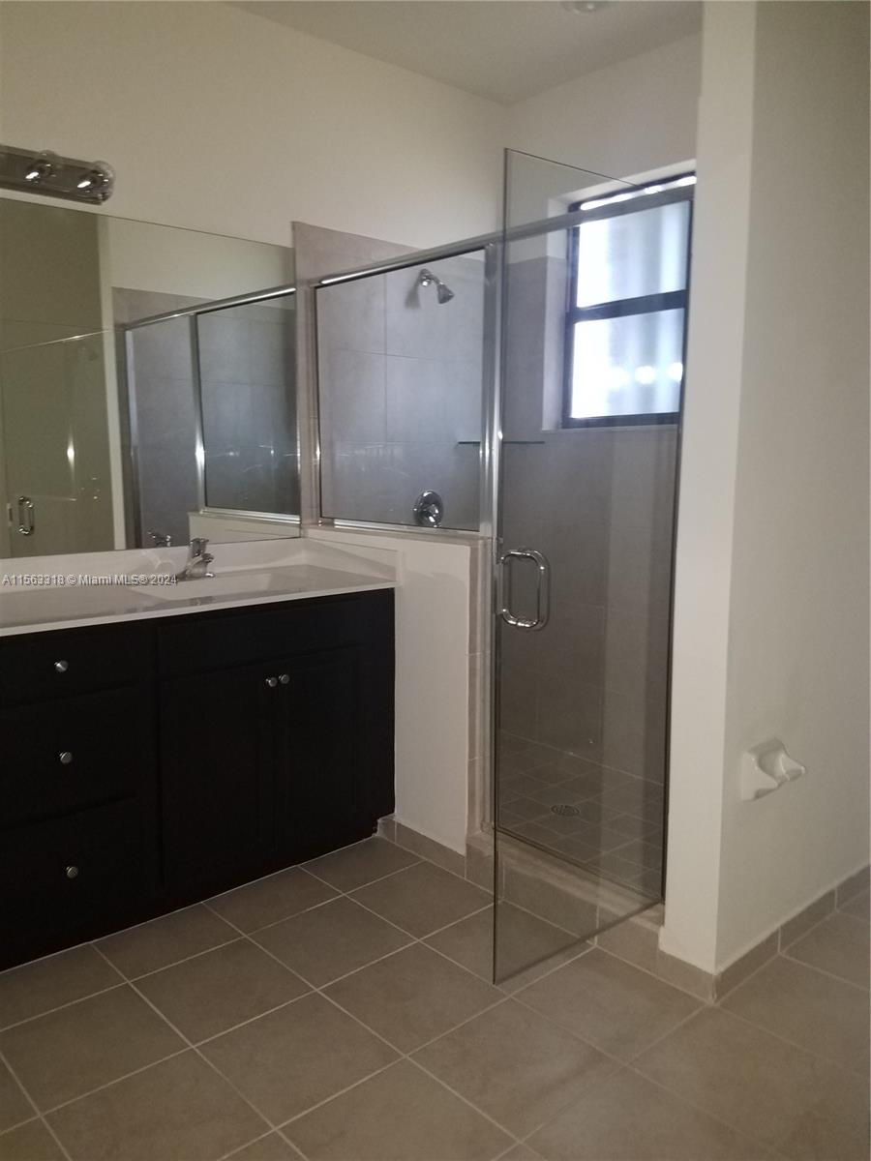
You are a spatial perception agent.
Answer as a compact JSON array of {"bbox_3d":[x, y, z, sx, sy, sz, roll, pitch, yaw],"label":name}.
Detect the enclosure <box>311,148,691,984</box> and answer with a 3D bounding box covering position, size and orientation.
[{"bbox_3d":[-0.124,-0.098,2.487,0.608,1.787,1.526,-7,10,-42],"label":"enclosure"}]

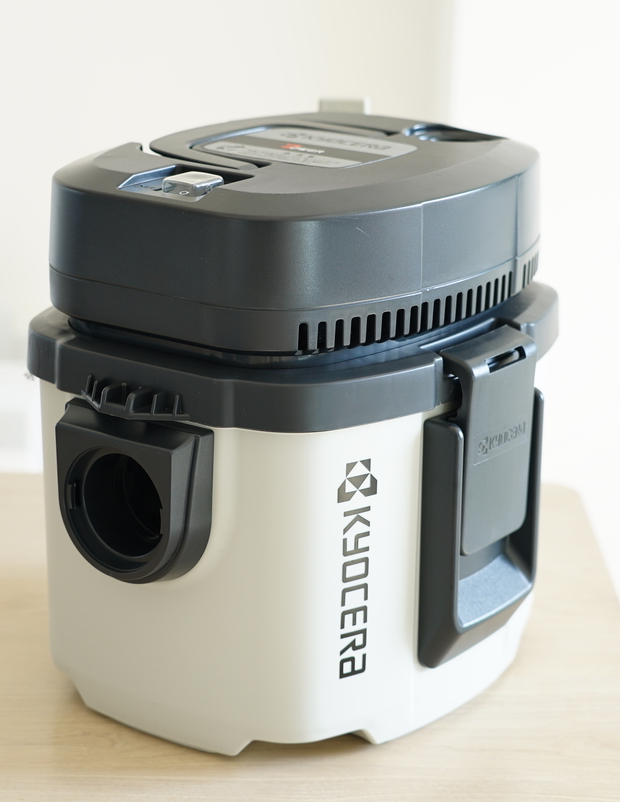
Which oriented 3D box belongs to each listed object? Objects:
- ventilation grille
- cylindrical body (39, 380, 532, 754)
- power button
[{"bbox_3d":[0.066,-0.055,1.194,0.039,0.019,0.226,13,21,36],"label":"ventilation grille"},{"bbox_3d":[-0.006,0.062,1.298,0.234,0.200,0.280,13,21,36],"label":"cylindrical body"},{"bbox_3d":[-0.061,-0.117,1.149,0.026,0.010,0.025,13,21,36],"label":"power button"}]

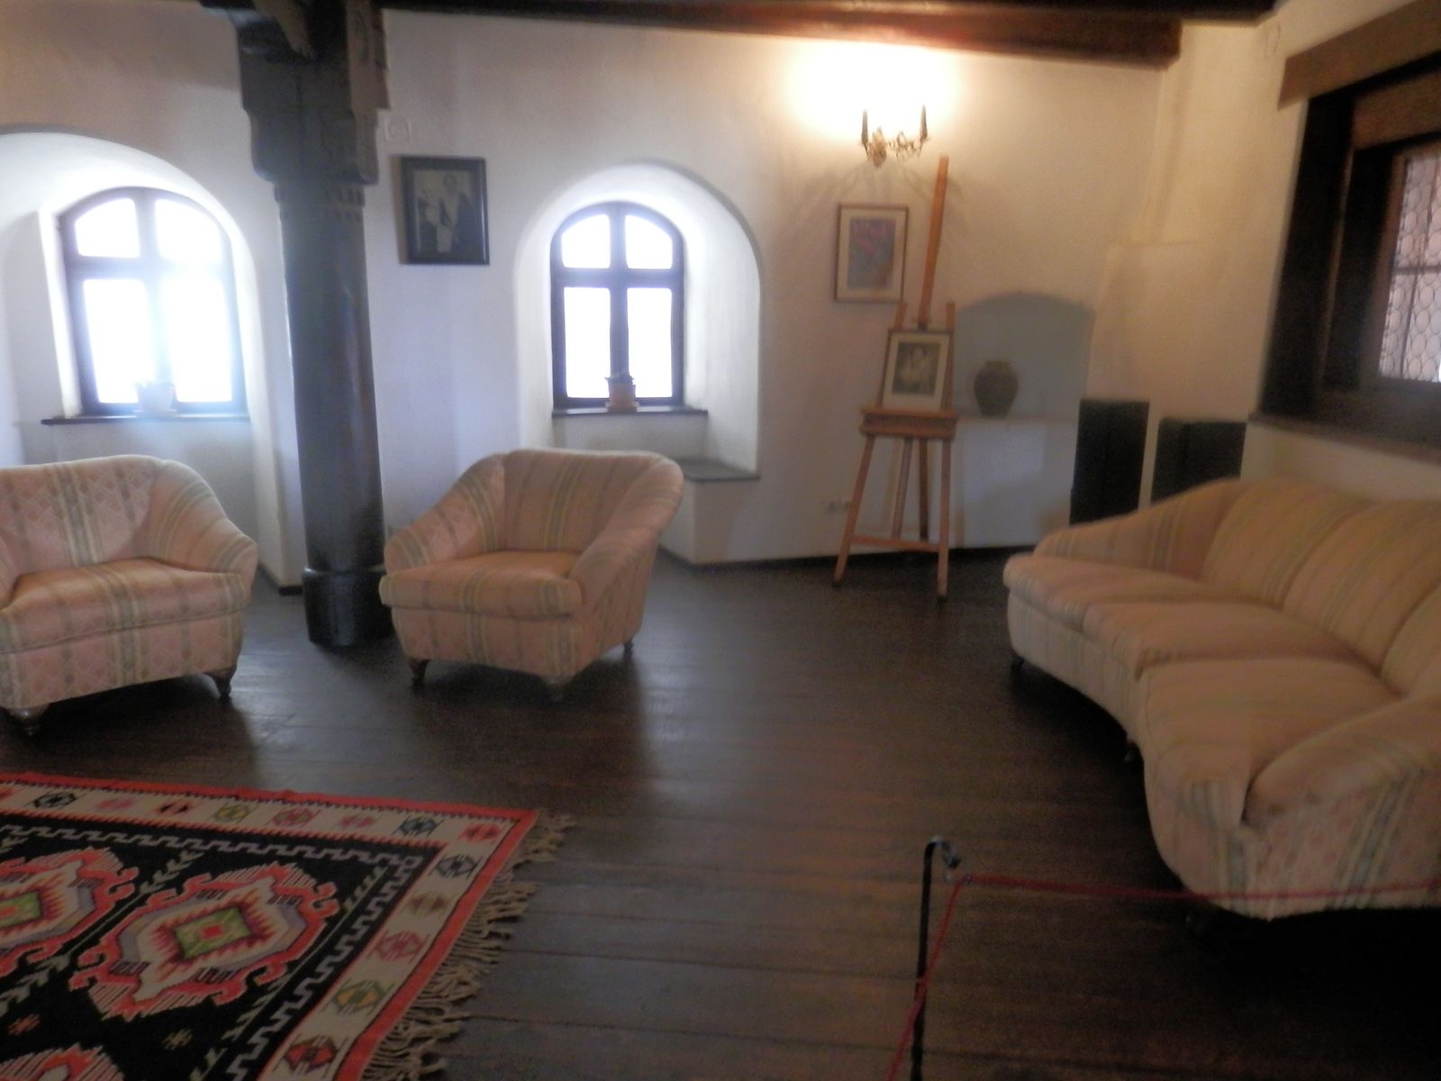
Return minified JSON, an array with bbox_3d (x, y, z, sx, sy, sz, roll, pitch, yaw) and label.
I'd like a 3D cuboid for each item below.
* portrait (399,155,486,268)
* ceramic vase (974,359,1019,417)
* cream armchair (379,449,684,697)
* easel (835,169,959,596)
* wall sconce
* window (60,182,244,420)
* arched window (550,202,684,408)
[{"bbox_3d":[-1.283,-1.539,4.878,0.380,0.487,0.039,-1,13,-6],"label":"portrait"},{"bbox_3d":[1.673,-0.928,6.319,0.277,0.334,0.277,1,13,0],"label":"ceramic vase"},{"bbox_3d":[-0.747,0.102,4.181,0.866,0.808,0.925,5,14,18],"label":"cream armchair"},{"bbox_3d":[0.998,-0.833,5.291,0.594,2.161,0.604,7,15,27],"label":"easel"},{"bbox_3d":[0.873,-2.091,5.400,0.362,0.275,0.234,-3,14,-14],"label":"wall sconce"},{"bbox_3d":[-3.244,-1.364,5.967,0.889,1.248,0.097,-2,13,-11],"label":"window"},{"bbox_3d":[-0.635,-1.453,6.489,0.826,1.253,0.097,-2,13,-12],"label":"arched window"}]

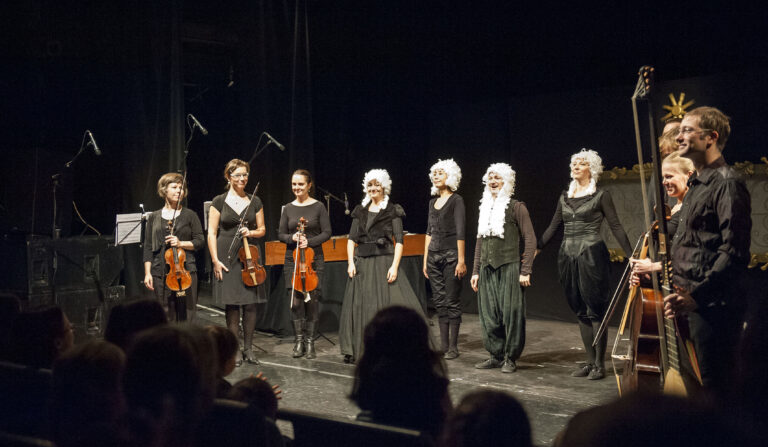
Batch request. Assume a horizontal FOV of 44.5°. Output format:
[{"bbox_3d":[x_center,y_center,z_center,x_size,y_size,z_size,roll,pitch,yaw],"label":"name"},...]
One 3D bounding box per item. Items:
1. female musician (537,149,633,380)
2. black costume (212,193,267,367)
[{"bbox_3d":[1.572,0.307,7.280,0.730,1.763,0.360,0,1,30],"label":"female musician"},{"bbox_3d":[-1.221,0.461,7.870,0.450,1.426,0.300,0,1,-12],"label":"black costume"}]

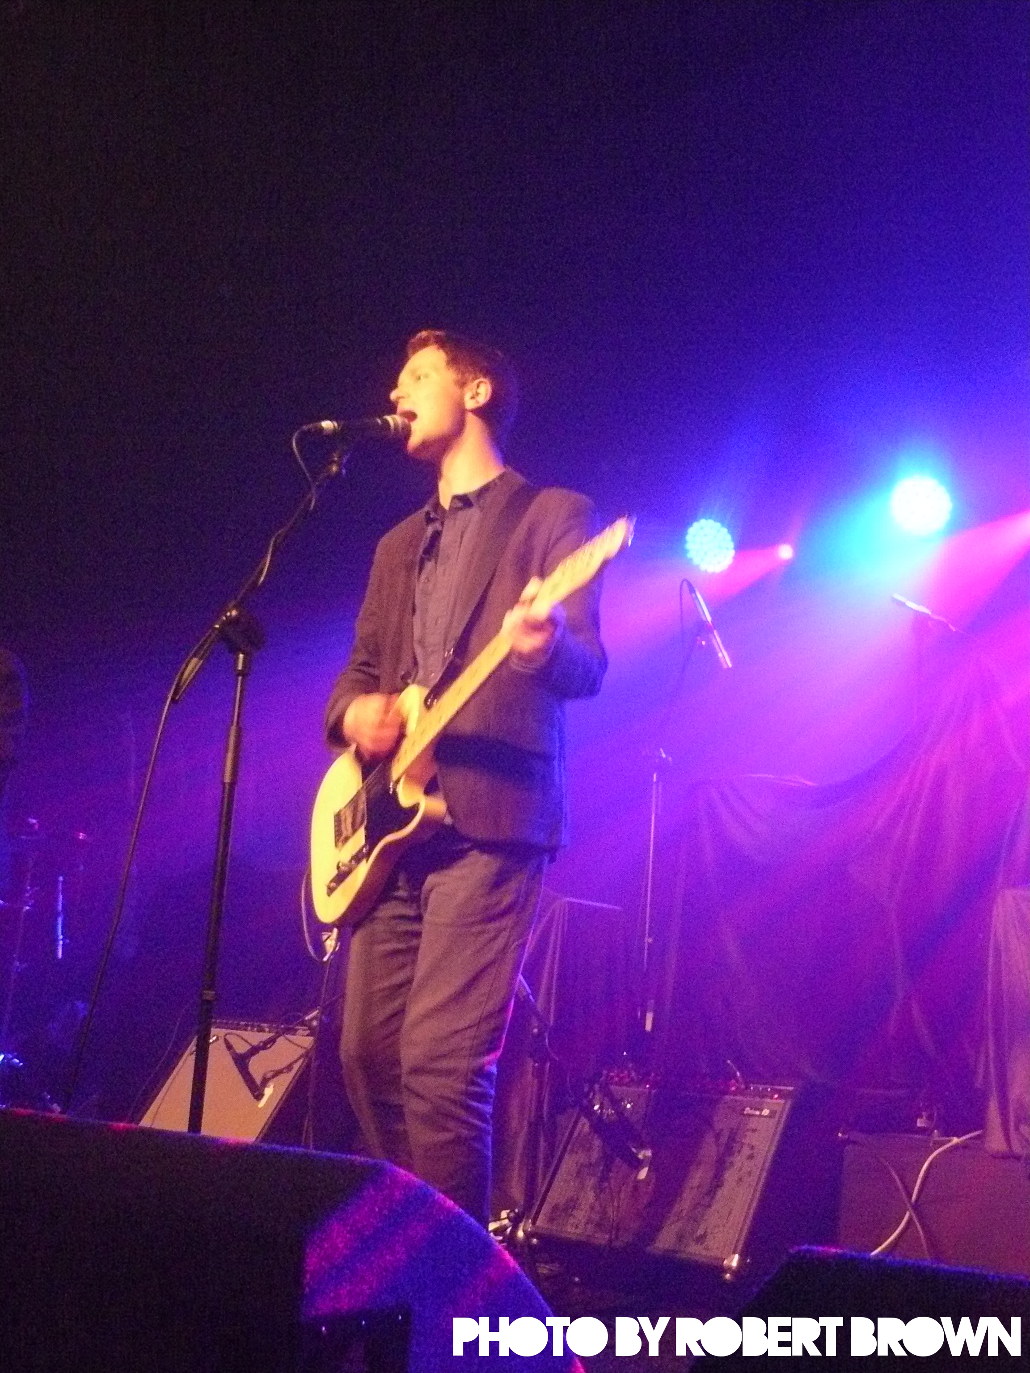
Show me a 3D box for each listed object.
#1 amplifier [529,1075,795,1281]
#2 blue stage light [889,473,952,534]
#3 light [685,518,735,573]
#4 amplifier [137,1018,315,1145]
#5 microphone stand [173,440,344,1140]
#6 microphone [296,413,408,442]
[{"bbox_3d":[0.431,1.282,3.938,0.650,0.460,0.260,-10,-48,44],"label":"amplifier"},{"bbox_3d":[1.262,-0.580,4.735,0.200,0.200,0.200,-4,18,27],"label":"blue stage light"},{"bbox_3d":[0.733,-0.521,5.479,0.200,0.200,0.200,-7,13,35],"label":"light"},{"bbox_3d":[-0.847,1.361,4.823,0.640,0.550,0.260,-11,-49,45],"label":"amplifier"},{"bbox_3d":[-0.496,0.340,2.626,0.560,1.620,0.520,14,-17,-36],"label":"microphone stand"},{"bbox_3d":[-0.295,-0.484,2.895,0.200,0.052,0.052,-4,-11,-19],"label":"microphone"}]

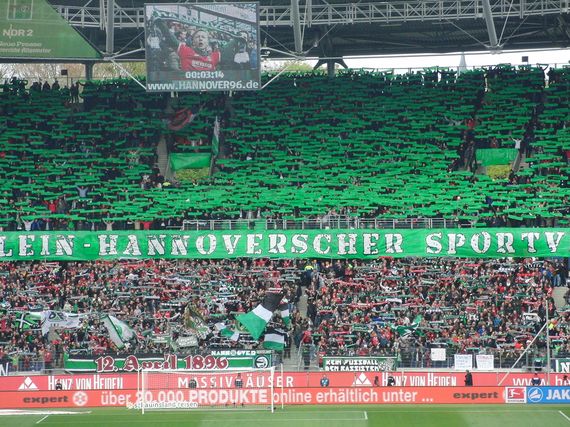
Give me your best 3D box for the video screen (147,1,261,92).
[{"bbox_3d":[-5.630,-11.430,177.000,7.820,5.980,0.800,-1,0,0],"label":"video screen"}]

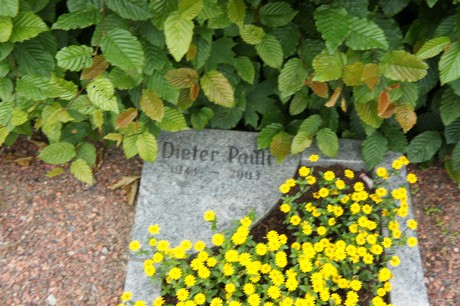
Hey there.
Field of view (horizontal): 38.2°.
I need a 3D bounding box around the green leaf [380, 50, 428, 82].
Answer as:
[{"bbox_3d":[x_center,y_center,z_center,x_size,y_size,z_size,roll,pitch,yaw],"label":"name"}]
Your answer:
[{"bbox_3d":[0.310,-0.154,1.180,0.083,0.013,0.056,5,87,12],"label":"green leaf"}]

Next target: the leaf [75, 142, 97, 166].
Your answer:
[{"bbox_3d":[-0.274,0.004,1.260,0.037,0.015,0.055,-30,87,-9],"label":"leaf"}]

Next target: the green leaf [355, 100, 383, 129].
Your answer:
[{"bbox_3d":[0.273,-0.076,1.312,0.041,0.073,0.018,-42,14,4],"label":"green leaf"}]

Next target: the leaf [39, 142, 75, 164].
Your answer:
[{"bbox_3d":[-0.363,0.001,1.400,0.077,0.018,0.046,-2,78,6],"label":"leaf"}]

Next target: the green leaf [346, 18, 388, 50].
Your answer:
[{"bbox_3d":[0.251,-0.216,1.210,0.084,0.058,0.020,26,8,7],"label":"green leaf"}]

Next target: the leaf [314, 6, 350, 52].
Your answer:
[{"bbox_3d":[0.186,-0.224,1.210,0.063,0.091,0.020,-4,4,8],"label":"leaf"}]

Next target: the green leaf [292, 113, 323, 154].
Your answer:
[{"bbox_3d":[0.141,-0.034,1.220,0.038,0.015,0.085,35,86,7],"label":"green leaf"}]

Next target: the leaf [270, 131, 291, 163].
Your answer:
[{"bbox_3d":[0.104,-0.013,1.371,0.040,0.069,0.018,5,17,2],"label":"leaf"}]

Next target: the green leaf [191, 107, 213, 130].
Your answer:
[{"bbox_3d":[-0.054,-0.066,1.270,0.034,0.015,0.053,41,84,4],"label":"green leaf"}]

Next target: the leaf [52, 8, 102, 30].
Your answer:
[{"bbox_3d":[-0.271,-0.236,1.180,0.094,0.012,0.054,-25,53,-22],"label":"leaf"}]

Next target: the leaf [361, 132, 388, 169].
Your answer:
[{"bbox_3d":[0.297,-0.004,1.360,0.052,0.018,0.083,13,88,12],"label":"leaf"}]

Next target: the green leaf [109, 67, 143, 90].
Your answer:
[{"bbox_3d":[-0.189,-0.141,1.200,0.065,0.011,0.046,21,85,-6],"label":"green leaf"}]

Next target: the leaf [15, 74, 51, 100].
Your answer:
[{"bbox_3d":[-0.347,-0.116,1.180,0.068,0.015,0.046,9,82,-7],"label":"leaf"}]

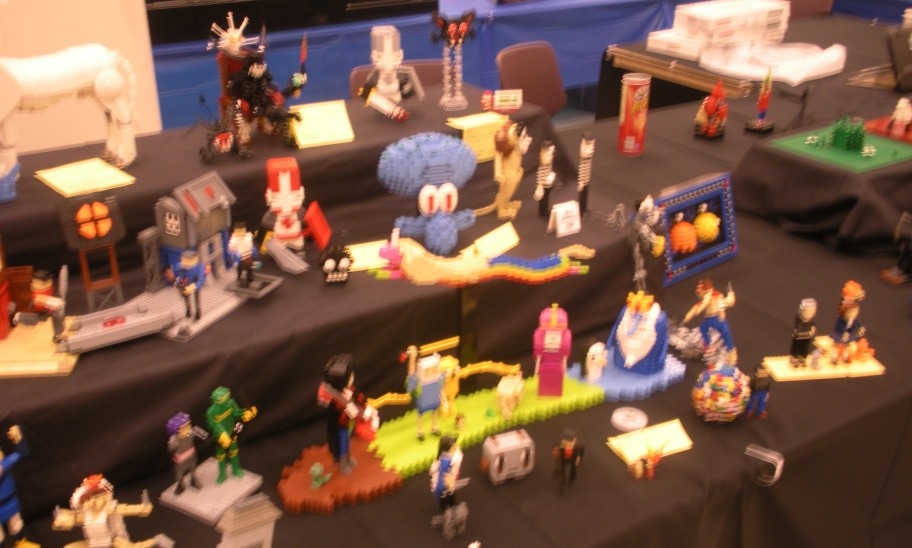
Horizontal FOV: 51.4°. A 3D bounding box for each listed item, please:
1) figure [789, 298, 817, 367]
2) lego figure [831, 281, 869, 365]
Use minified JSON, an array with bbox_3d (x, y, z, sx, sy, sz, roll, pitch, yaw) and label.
[{"bbox_3d":[0.588,0.099,1.605,0.035,0.121,0.034,-4,25,-7],"label":"figure"},{"bbox_3d":[0.688,0.083,1.657,0.060,0.150,0.056,-14,29,-27],"label":"lego figure"}]

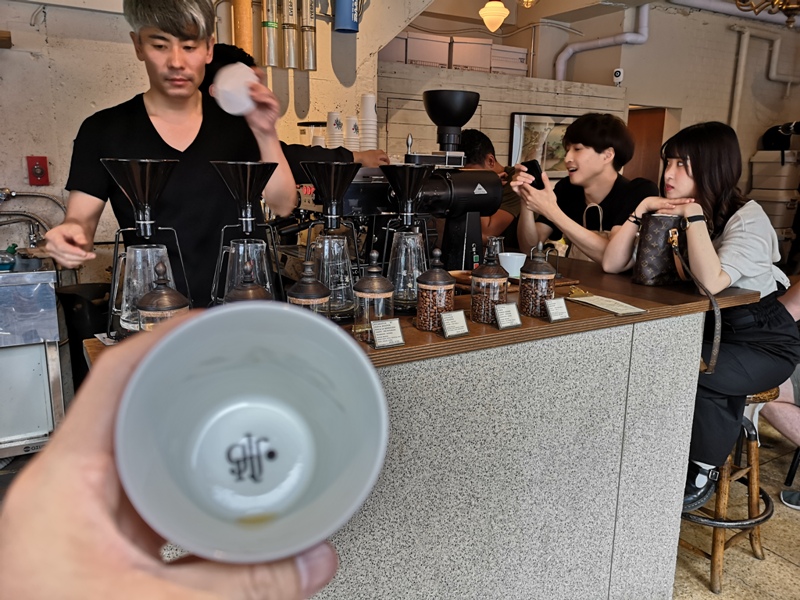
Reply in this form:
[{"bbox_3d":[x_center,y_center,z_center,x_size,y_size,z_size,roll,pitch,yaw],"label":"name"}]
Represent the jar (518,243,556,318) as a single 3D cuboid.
[{"bbox_3d":[0.313,-0.049,1.398,0.082,0.163,0.082,1,12,0],"label":"jar"}]

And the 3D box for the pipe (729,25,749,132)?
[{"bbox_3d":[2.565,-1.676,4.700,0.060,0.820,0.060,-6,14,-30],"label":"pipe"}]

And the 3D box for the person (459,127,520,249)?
[{"bbox_3d":[0.351,0.017,2.549,0.450,1.420,0.480,-1,12,-5],"label":"person"}]

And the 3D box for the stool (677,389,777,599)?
[{"bbox_3d":[1.075,0.598,2.179,0.420,0.610,0.420,-6,14,-30],"label":"stool"}]

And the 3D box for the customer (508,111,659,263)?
[{"bbox_3d":[0.753,0.008,2.129,0.620,1.280,0.500,-3,13,-18],"label":"customer"}]

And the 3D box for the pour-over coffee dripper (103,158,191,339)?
[{"bbox_3d":[-0.489,-0.099,1.198,0.152,0.330,0.148,-6,14,-30],"label":"pour-over coffee dripper"}]

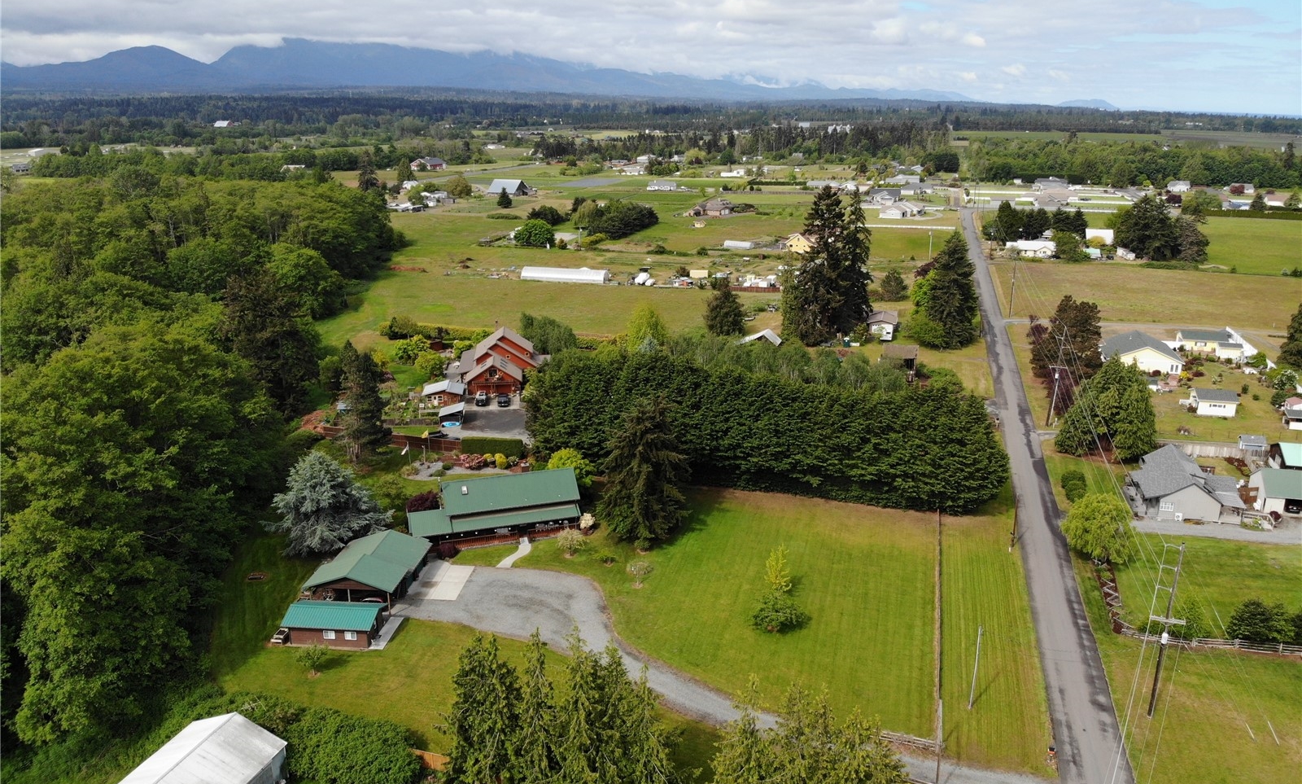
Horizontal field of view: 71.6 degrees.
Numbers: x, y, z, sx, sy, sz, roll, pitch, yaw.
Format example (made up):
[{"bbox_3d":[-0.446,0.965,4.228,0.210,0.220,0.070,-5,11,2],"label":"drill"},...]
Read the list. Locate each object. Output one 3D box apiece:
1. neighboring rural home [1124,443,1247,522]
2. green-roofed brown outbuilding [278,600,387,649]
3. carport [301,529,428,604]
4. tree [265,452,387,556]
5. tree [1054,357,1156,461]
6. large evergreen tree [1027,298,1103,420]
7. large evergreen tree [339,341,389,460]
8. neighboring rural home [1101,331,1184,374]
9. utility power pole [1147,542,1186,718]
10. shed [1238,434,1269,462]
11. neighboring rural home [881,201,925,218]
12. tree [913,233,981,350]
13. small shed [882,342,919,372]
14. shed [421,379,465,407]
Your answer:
[{"bbox_3d":[77.621,13.079,131.789,13.600,5.700,16.000,6,19,16],"label":"neighboring rural home"},{"bbox_3d":[-31.010,22.581,88.899,8.829,3.175,4.715,1,18,4],"label":"green-roofed brown outbuilding"},{"bbox_3d":[-30.360,19.222,97.797,9.693,4.229,10.965,3,18,8],"label":"carport"},{"bbox_3d":[-41.736,13.432,116.889,14.800,11.900,14.800,1,18,0],"label":"tree"},{"bbox_3d":[75.984,1.999,149.808,14.600,15.700,14.600,1,18,0],"label":"tree"},{"bbox_3d":[72.583,-7.380,157.746,12.000,19.657,12.000,0,18,0],"label":"large evergreen tree"},{"bbox_3d":[-42.203,1.363,130.841,7.000,18.305,7.000,0,18,0],"label":"large evergreen tree"},{"bbox_3d":[109.320,-9.171,201.942,14.000,5.600,15.800,6,19,15],"label":"neighboring rural home"},{"bbox_3d":[43.150,20.136,75.339,2.700,16.567,0.700,5,18,16],"label":"utility power pole"},{"bbox_3d":[99.717,8.785,150.028,3.700,3.100,2.600,5,18,13],"label":"shed"},{"bbox_3d":[134.869,-97.655,481.694,17.455,5.339,25.670,8,19,22],"label":"neighboring rural home"},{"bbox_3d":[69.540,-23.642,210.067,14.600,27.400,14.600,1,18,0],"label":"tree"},{"bbox_3d":[50.534,-6.696,182.136,6.800,3.500,6.200,5,18,16],"label":"small shed"},{"bbox_3d":[-40.512,0.183,177.106,7.804,4.004,6.263,-2,18,-7],"label":"shed"}]

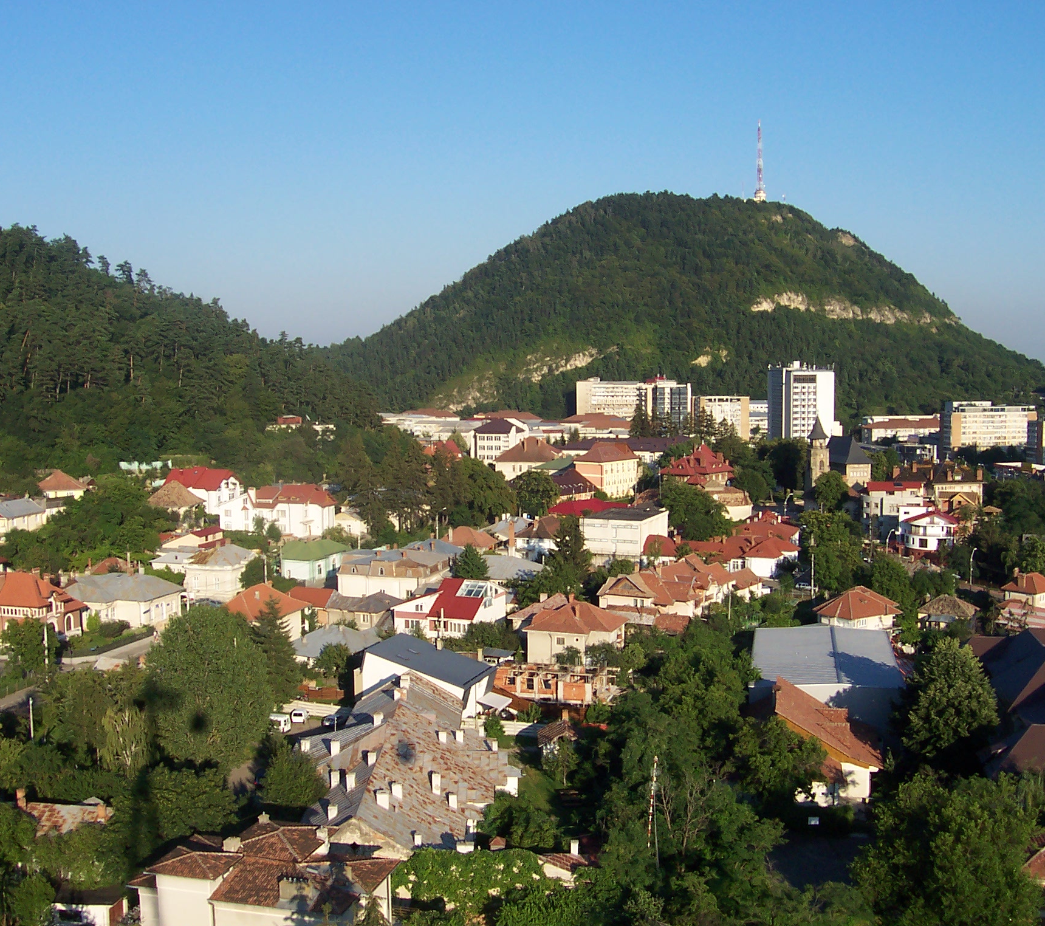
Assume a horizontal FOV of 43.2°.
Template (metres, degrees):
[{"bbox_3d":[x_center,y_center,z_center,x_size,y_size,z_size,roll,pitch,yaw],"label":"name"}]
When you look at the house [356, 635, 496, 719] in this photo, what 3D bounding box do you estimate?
[{"bbox_3d":[-12.000,27.760,174.610,13.900,7.500,11.900,1,5,18],"label":"house"}]

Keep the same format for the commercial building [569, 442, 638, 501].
[{"bbox_3d":[27.720,2.040,433.440,19.000,17.300,12.000,-5,6,-44],"label":"commercial building"}]

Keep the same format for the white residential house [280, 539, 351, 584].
[{"bbox_3d":[-42.590,19.380,269.720,9.300,7.000,14.500,1,5,19],"label":"white residential house"}]

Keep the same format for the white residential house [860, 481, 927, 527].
[{"bbox_3d":[102.610,12.680,368.460,16.500,14.500,11.000,0,5,6],"label":"white residential house"}]

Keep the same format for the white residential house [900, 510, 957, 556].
[{"bbox_3d":[105.190,17.850,343.540,13.500,11.700,12.000,1,5,10],"label":"white residential house"}]

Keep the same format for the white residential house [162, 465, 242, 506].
[{"bbox_3d":[-77.780,6.670,319.280,15.200,10.600,11.000,2,5,20],"label":"white residential house"}]

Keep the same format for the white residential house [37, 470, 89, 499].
[{"bbox_3d":[-138.680,7.130,398.620,13.000,8.800,11.500,-2,5,-28],"label":"white residential house"}]

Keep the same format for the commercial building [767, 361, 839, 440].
[{"bbox_3d":[129.950,-24.330,615.090,24.500,41.000,17.500,-2,5,-25],"label":"commercial building"}]

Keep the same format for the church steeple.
[{"bbox_3d":[106.250,-2.540,472.040,7.200,28.800,7.200,0,5,-3],"label":"church steeple"}]

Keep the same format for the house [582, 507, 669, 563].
[{"bbox_3d":[23.080,16.480,294.330,13.800,9.800,20.100,1,5,24],"label":"house"}]

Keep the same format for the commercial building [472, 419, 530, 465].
[{"bbox_3d":[-9.080,-7.490,512.910,20.000,19.000,20.000,0,4,10],"label":"commercial building"}]

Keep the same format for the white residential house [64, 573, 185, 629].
[{"bbox_3d":[-68.650,23.140,225.560,18.500,7.400,13.000,0,5,14],"label":"white residential house"}]

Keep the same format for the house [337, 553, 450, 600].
[{"bbox_3d":[-25.970,22.800,262.120,17.500,9.000,14.000,1,5,15],"label":"house"}]

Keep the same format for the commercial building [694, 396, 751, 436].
[{"bbox_3d":[107.520,-21.510,712.360,28.000,27.500,13.000,-1,4,-10],"label":"commercial building"}]

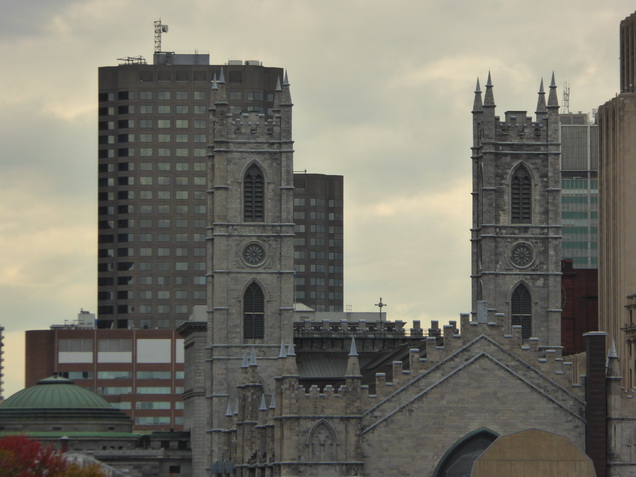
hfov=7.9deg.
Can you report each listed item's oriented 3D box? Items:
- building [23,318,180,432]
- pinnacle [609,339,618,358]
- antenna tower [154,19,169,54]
[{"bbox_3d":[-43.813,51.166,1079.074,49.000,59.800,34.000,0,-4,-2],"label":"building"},{"bbox_3d":[31.162,11.600,484.384,1.050,2.100,1.050,0,-4,-7],"label":"pinnacle"},{"bbox_3d":[-41.457,-53.510,1216.781,3.500,9.500,2.400,0,-4,-4],"label":"antenna tower"}]

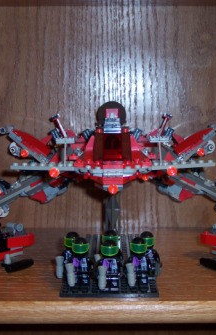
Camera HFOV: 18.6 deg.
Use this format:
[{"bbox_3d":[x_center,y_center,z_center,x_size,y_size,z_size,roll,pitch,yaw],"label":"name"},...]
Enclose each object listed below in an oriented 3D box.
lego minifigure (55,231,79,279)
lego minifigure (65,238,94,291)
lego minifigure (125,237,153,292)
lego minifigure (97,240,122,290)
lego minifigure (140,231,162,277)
[{"bbox_3d":[-0.031,0.077,0.570,0.025,0.043,0.019,0,7,0],"label":"lego minifigure"},{"bbox_3d":[-0.024,0.079,0.551,0.024,0.043,0.019,0,7,0],"label":"lego minifigure"},{"bbox_3d":[0.025,0.079,0.551,0.024,0.043,0.019,0,7,0],"label":"lego minifigure"},{"bbox_3d":[0.002,0.080,0.543,0.024,0.043,0.019,0,7,0],"label":"lego minifigure"},{"bbox_3d":[0.034,0.077,0.570,0.025,0.043,0.019,0,7,0],"label":"lego minifigure"}]

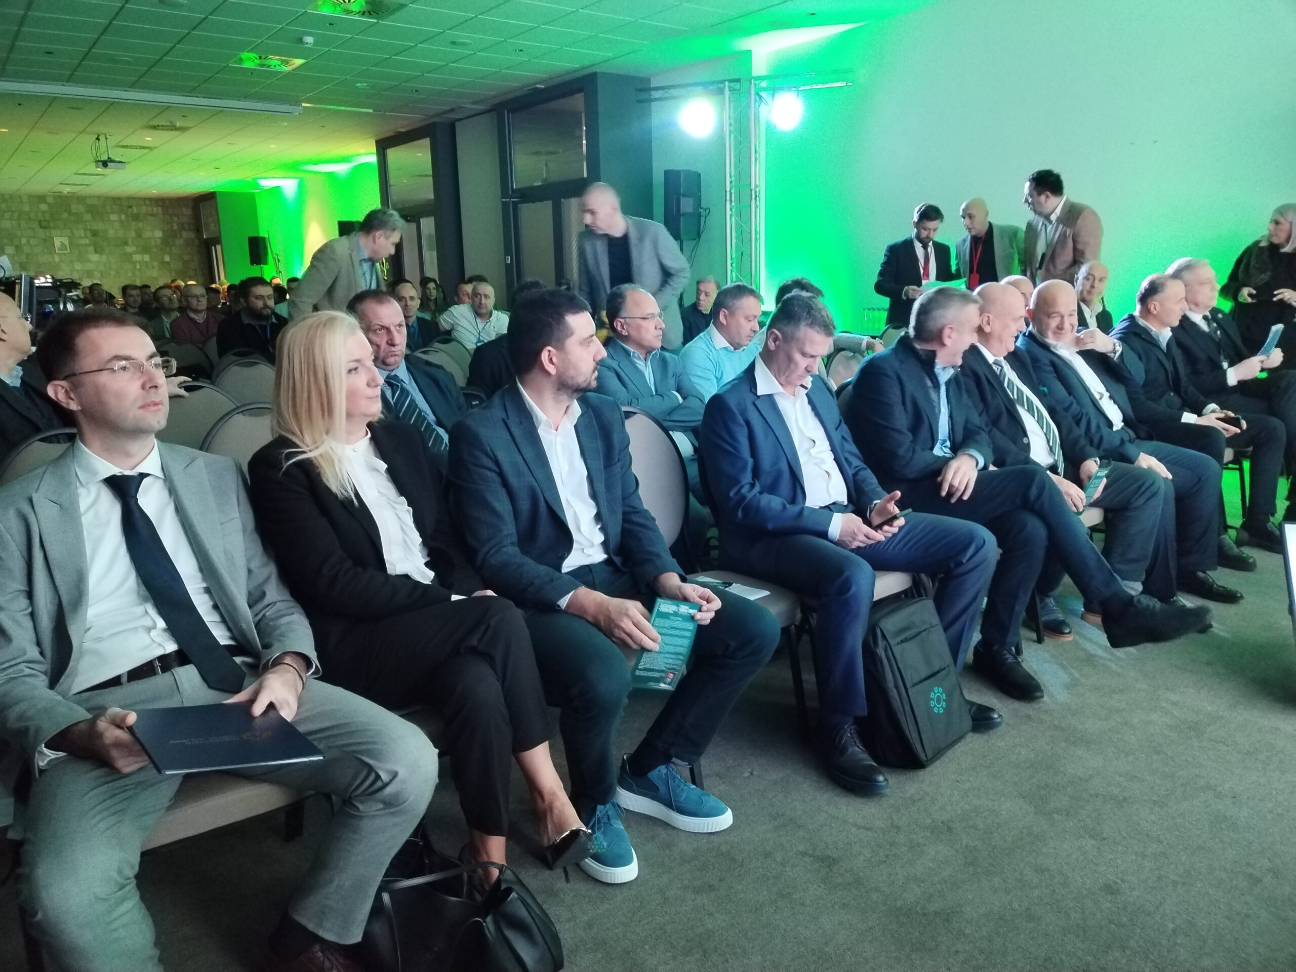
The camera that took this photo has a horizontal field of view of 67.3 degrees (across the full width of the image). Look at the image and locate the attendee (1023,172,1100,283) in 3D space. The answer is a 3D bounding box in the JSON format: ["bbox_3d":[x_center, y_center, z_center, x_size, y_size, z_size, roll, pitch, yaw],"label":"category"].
[{"bbox_3d":[2.455,-0.893,5.787,0.460,1.880,0.580,-4,12,-15],"label":"attendee"}]

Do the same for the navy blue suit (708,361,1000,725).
[{"bbox_3d":[0.615,0.107,3.009,0.740,1.000,0.740,-12,16,-42],"label":"navy blue suit"}]

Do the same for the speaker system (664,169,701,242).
[{"bbox_3d":[0.308,-2.507,8.700,0.330,0.630,0.360,-1,12,3],"label":"speaker system"}]

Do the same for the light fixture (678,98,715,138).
[{"bbox_3d":[0.441,-3.308,8.750,0.300,0.320,0.260,2,12,14],"label":"light fixture"}]

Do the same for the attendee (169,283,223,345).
[{"bbox_3d":[-3.350,-0.852,7.396,0.550,1.320,0.820,-10,15,-36],"label":"attendee"}]

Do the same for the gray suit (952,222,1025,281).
[{"bbox_3d":[2.264,-0.966,6.531,0.550,1.500,0.360,6,14,30],"label":"gray suit"}]

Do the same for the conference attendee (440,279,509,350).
[{"bbox_3d":[-1.085,-0.677,6.575,0.600,1.362,0.780,-6,13,-20],"label":"conference attendee"}]

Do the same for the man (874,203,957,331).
[{"bbox_3d":[1.734,-0.923,6.384,0.500,1.785,0.340,-2,12,-3],"label":"man"}]

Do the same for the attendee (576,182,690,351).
[{"bbox_3d":[-0.048,-0.486,4.533,0.530,1.778,0.420,3,13,21],"label":"attendee"}]

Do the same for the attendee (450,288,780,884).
[{"bbox_3d":[-0.076,0.187,2.427,0.600,1.330,0.770,-11,15,-39],"label":"attendee"}]

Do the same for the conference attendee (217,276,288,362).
[{"bbox_3d":[-2.360,-0.582,5.977,0.580,1.350,0.820,-10,15,-36],"label":"conference attendee"}]

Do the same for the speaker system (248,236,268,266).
[{"bbox_3d":[-7.843,-4.702,19.558,0.360,0.600,0.340,4,13,20],"label":"speaker system"}]

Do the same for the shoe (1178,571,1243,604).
[{"bbox_3d":[2.271,0.389,4.007,0.300,0.110,0.110,11,17,44],"label":"shoe"}]

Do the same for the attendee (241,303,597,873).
[{"bbox_3d":[-0.480,0.267,2.178,0.800,1.295,0.500,9,16,40],"label":"attendee"}]

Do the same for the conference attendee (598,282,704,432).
[{"bbox_3d":[0.156,-0.148,3.906,0.580,1.280,0.850,-12,16,-41],"label":"conference attendee"}]

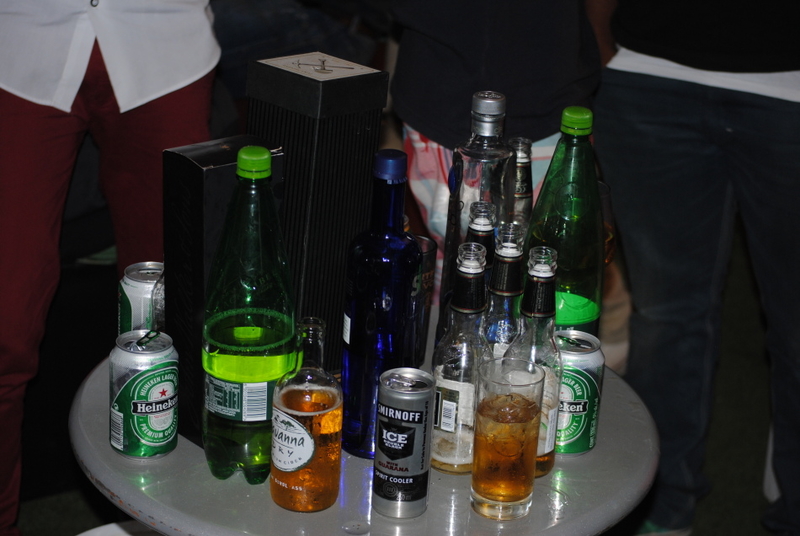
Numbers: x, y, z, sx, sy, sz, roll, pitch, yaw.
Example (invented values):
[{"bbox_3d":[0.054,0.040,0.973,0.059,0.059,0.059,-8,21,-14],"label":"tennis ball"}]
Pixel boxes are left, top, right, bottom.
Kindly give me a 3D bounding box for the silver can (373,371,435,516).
[{"bbox_3d":[0.004,0.164,1.690,0.052,0.134,0.052,3,23,-1],"label":"silver can"}]

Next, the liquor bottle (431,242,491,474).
[{"bbox_3d":[0.062,0.087,1.772,0.057,0.231,0.057,3,23,-1],"label":"liquor bottle"}]

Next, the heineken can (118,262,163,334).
[{"bbox_3d":[-0.265,0.059,1.939,0.066,0.115,0.066,1,23,-6],"label":"heineken can"}]

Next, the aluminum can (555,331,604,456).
[{"bbox_3d":[0.168,0.126,1.827,0.066,0.115,0.066,3,23,-1],"label":"aluminum can"}]

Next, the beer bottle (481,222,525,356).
[{"bbox_3d":[0.101,0.067,1.807,0.059,0.231,0.059,9,24,13],"label":"beer bottle"}]

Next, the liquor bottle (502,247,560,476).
[{"bbox_3d":[0.127,0.091,1.755,0.059,0.231,0.059,-2,24,-14],"label":"liquor bottle"}]

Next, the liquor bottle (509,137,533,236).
[{"bbox_3d":[0.125,-0.034,2.046,0.059,0.231,0.059,5,23,3],"label":"liquor bottle"}]

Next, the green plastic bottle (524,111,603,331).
[{"bbox_3d":[0.168,-0.005,1.879,0.087,0.330,0.087,3,23,-1],"label":"green plastic bottle"}]

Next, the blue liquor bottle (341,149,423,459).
[{"bbox_3d":[-0.017,0.035,1.783,0.074,0.308,0.074,-1,23,-11],"label":"blue liquor bottle"}]

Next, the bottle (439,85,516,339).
[{"bbox_3d":[0.083,-0.036,1.947,0.069,0.308,0.069,1,23,-7],"label":"bottle"}]

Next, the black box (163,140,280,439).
[{"bbox_3d":[-0.177,0.023,1.816,0.092,0.298,0.068,-16,29,-38],"label":"black box"}]

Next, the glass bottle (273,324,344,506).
[{"bbox_3d":[-0.086,0.134,1.700,0.066,0.182,0.066,3,23,-1],"label":"glass bottle"}]

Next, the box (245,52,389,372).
[{"bbox_3d":[-0.099,-0.054,1.941,0.103,0.326,0.103,20,23,37],"label":"box"}]

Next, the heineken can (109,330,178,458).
[{"bbox_3d":[-0.247,0.123,1.770,0.066,0.115,0.066,3,23,-1],"label":"heineken can"}]

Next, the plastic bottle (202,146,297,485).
[{"bbox_3d":[-0.141,0.045,1.714,0.088,0.328,0.088,-1,23,-11],"label":"plastic bottle"}]

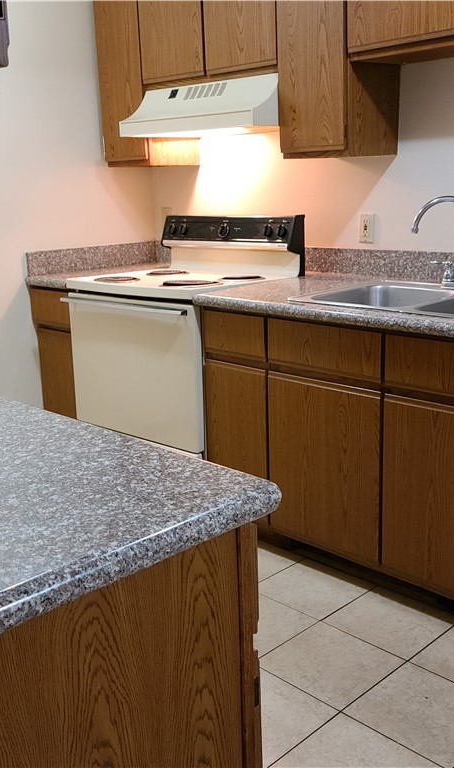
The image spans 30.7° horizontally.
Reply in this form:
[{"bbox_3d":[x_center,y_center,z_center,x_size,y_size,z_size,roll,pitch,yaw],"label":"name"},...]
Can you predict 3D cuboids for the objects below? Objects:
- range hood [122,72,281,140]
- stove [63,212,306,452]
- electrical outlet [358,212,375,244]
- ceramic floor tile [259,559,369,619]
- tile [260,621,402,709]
[{"bbox_3d":[-0.029,-1.087,3.276,0.425,0.190,0.751,-15,19,-43],"label":"range hood"},{"bbox_3d":[-0.175,-0.102,3.450,0.685,1.142,0.762,-15,19,-43],"label":"stove"},{"bbox_3d":[0.532,-0.587,3.137,0.010,0.112,0.070,-15,19,-43],"label":"electrical outlet"},{"bbox_3d":[0.283,0.665,2.689,0.301,0.010,0.302,-15,19,-43],"label":"ceramic floor tile"},{"bbox_3d":[0.282,0.770,2.270,0.302,0.010,0.302,-15,19,-43],"label":"tile"}]

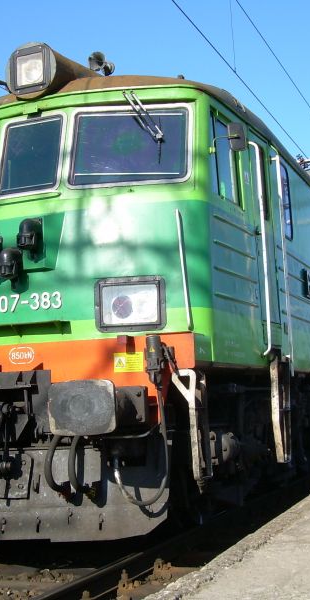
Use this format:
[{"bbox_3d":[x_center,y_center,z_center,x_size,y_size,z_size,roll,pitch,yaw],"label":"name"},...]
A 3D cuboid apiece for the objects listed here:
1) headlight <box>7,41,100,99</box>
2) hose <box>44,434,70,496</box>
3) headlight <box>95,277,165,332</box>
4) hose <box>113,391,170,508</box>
[{"bbox_3d":[-0.843,-1.789,7.316,0.460,0.470,0.740,-4,-7,22],"label":"headlight"},{"bbox_3d":[-0.661,1.091,5.889,0.070,0.480,0.290,-4,-7,22],"label":"hose"},{"bbox_3d":[-0.176,0.033,6.351,0.515,0.400,0.090,-2,-7,7],"label":"headlight"},{"bbox_3d":[-0.092,1.001,5.994,0.410,0.790,0.150,-4,-7,22],"label":"hose"}]

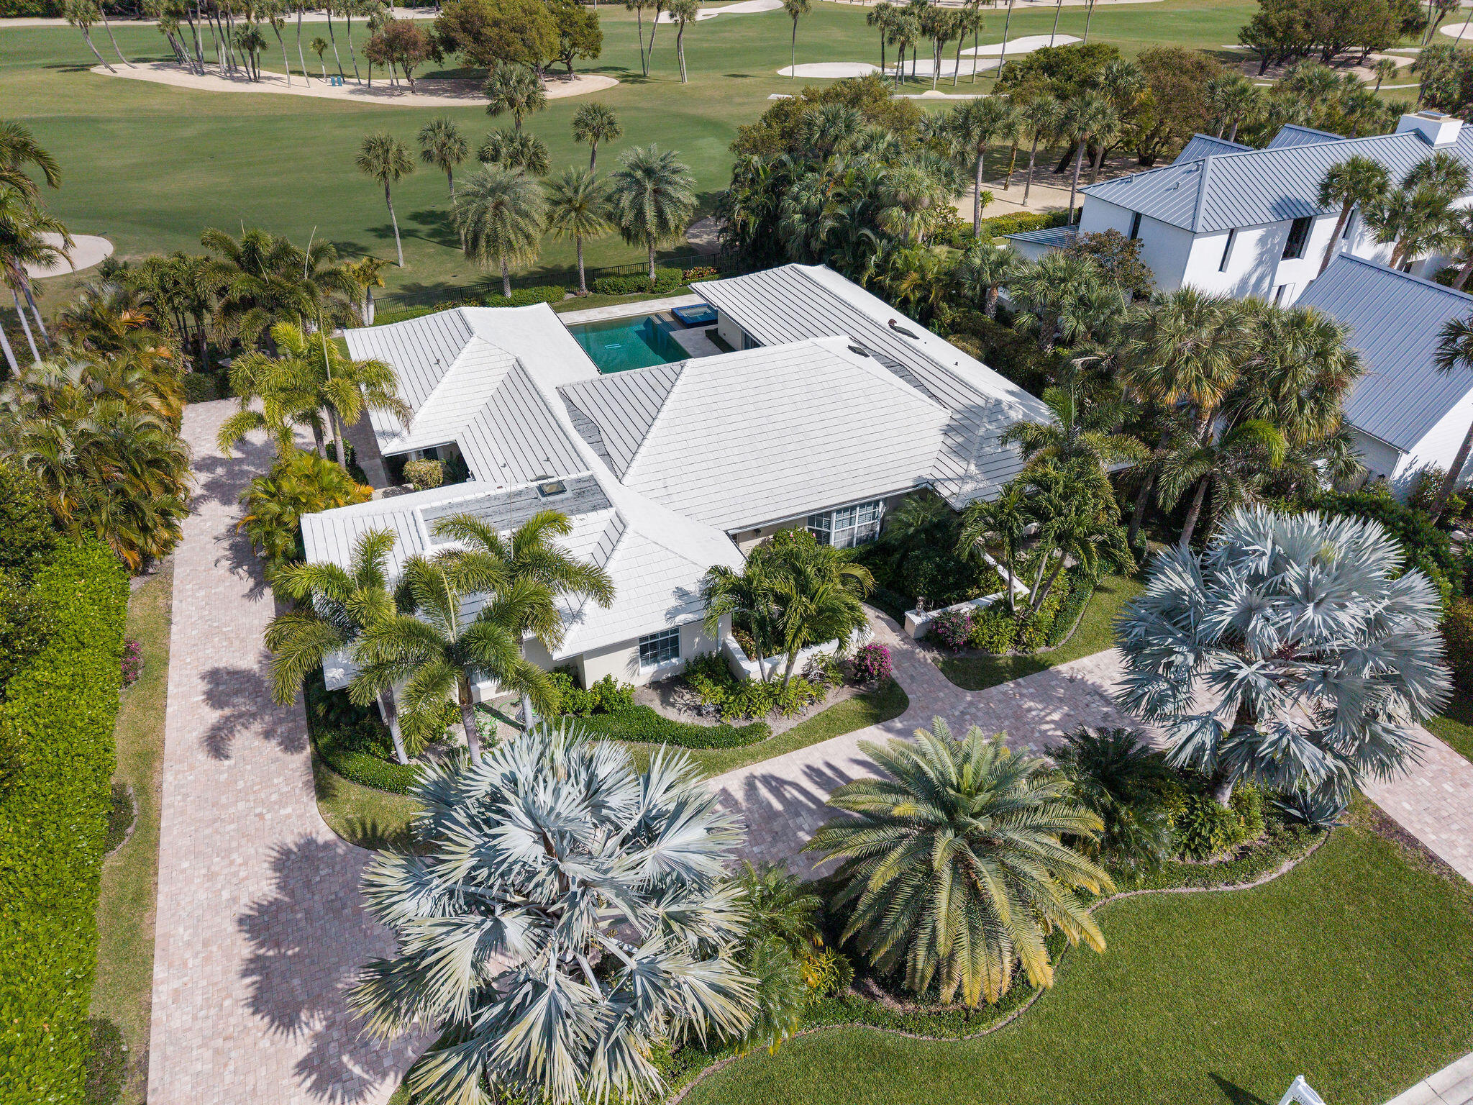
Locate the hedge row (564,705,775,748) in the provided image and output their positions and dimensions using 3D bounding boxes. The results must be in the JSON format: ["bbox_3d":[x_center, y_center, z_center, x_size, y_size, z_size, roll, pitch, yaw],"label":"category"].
[{"bbox_3d":[-1.960,4.909,28.629,5.800,0.500,1.350,0,33,0],"label":"hedge row"}]

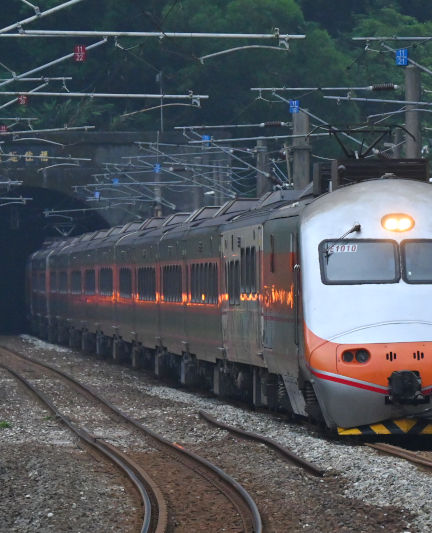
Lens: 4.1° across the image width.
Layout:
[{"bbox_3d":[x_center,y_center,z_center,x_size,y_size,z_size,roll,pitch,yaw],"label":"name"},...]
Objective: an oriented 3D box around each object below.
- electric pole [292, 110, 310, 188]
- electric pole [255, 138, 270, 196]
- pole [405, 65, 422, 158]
[{"bbox_3d":[2.302,-0.842,161.500,0.470,6.720,0.470,0,0,0],"label":"electric pole"},{"bbox_3d":[1.568,-0.862,198.000,0.460,6.690,0.460,0,0,0],"label":"electric pole"},{"bbox_3d":[4.099,-0.818,124.800,0.350,6.730,0.350,0,0,0],"label":"pole"}]

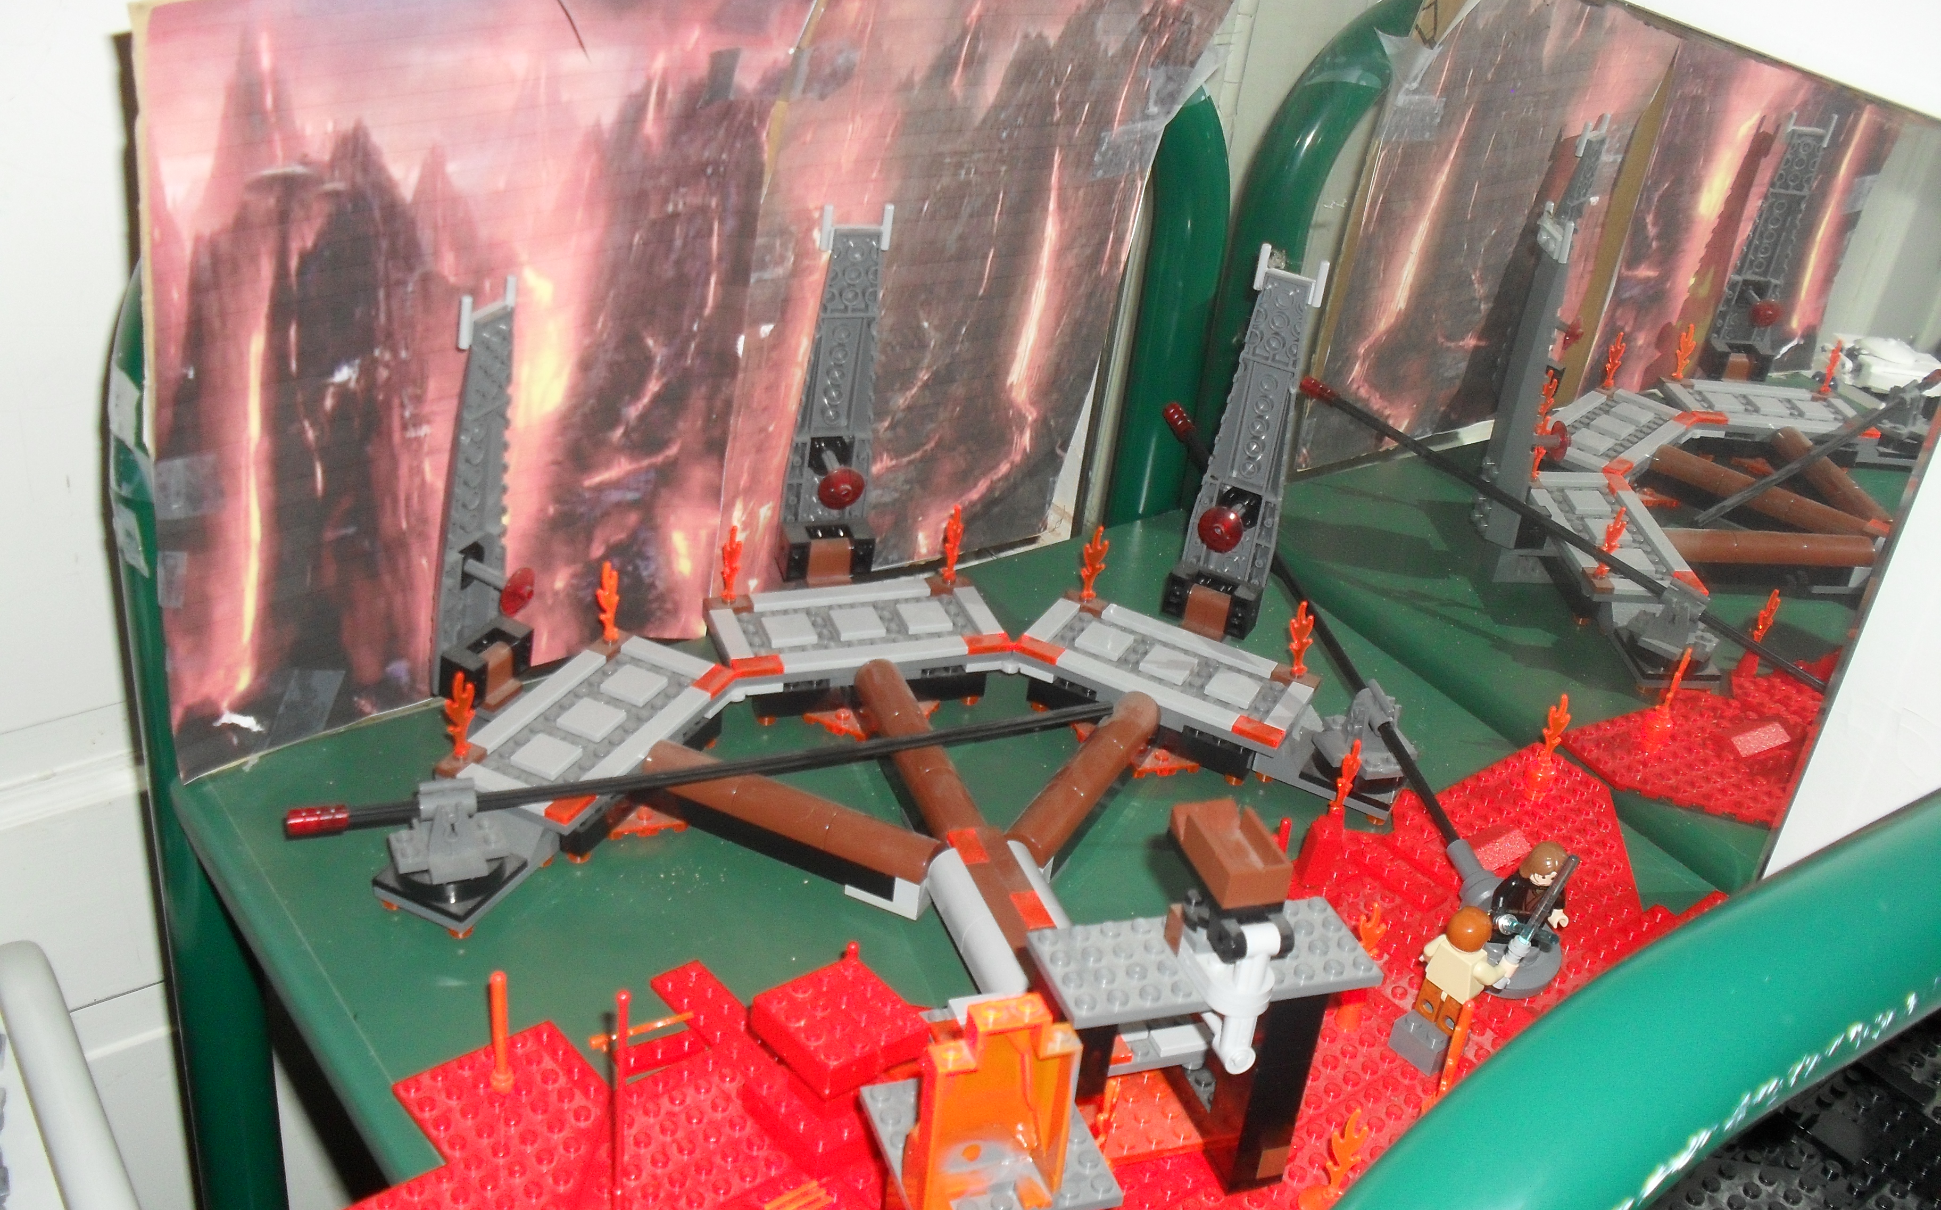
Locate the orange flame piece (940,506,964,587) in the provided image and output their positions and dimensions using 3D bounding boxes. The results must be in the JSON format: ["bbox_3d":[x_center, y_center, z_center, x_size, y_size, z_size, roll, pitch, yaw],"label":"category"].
[{"bbox_3d":[-0.006,-0.021,0.699,0.005,0.029,0.011,-9,35,-25],"label":"orange flame piece"}]

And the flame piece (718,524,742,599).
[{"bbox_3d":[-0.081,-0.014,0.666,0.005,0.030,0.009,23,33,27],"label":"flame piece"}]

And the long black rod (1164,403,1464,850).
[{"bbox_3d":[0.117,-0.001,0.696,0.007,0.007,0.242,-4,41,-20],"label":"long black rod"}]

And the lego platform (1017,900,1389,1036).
[{"bbox_3d":[0.057,0.085,0.472,0.080,0.005,0.032,-4,31,-19],"label":"lego platform"}]

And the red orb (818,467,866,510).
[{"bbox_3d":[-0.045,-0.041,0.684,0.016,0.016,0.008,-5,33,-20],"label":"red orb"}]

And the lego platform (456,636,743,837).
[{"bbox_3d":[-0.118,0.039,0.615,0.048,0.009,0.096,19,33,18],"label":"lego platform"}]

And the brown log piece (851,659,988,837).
[{"bbox_3d":[-0.015,0.046,0.617,0.016,0.013,0.094,-5,31,-20],"label":"brown log piece"}]

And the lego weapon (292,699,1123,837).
[{"bbox_3d":[-0.068,0.047,0.589,0.263,0.009,0.009,-6,33,-29],"label":"lego weapon"}]

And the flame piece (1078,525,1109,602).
[{"bbox_3d":[0.044,-0.015,0.700,0.011,0.029,0.005,14,32,11],"label":"flame piece"}]

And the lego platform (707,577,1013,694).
[{"bbox_3d":[-0.039,0.010,0.673,0.096,0.009,0.048,-5,31,-20],"label":"lego platform"}]

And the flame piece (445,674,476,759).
[{"bbox_3d":[-0.151,0.033,0.578,0.011,0.029,0.005,-17,39,-35],"label":"flame piece"}]

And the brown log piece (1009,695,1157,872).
[{"bbox_3d":[0.036,0.054,0.625,0.016,0.010,0.096,20,33,19],"label":"brown log piece"}]

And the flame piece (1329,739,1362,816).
[{"bbox_3d":[0.121,0.055,0.628,0.005,0.029,0.011,-3,33,-18],"label":"flame piece"}]

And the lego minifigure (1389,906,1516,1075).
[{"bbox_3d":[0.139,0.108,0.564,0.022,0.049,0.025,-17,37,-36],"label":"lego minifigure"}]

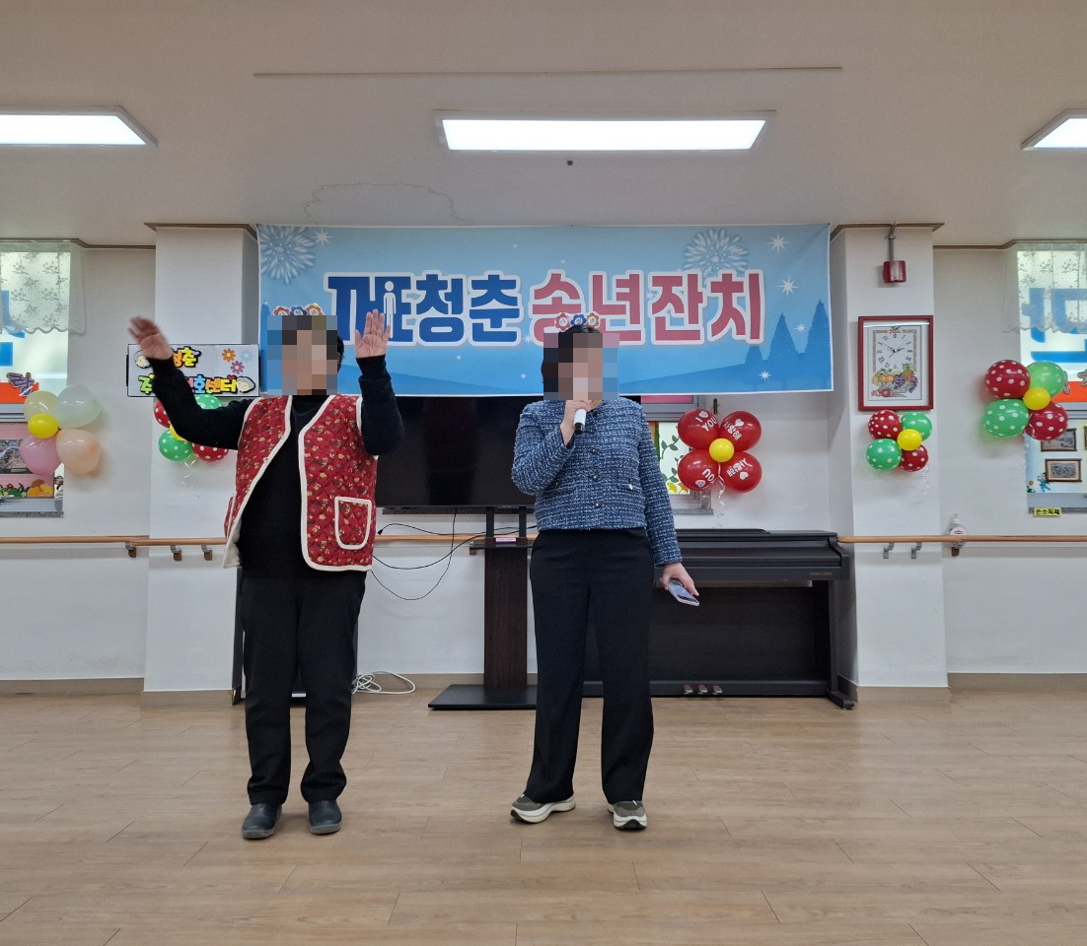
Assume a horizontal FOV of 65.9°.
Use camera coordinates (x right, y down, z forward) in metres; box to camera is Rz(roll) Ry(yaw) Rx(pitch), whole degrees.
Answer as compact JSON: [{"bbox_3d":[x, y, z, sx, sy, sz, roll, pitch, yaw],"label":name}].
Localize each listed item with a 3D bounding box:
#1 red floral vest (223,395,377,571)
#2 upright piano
[{"bbox_3d":[-0.740,0.030,2.587,0.450,0.545,0.280,-1,-4,8],"label":"red floral vest"},{"bbox_3d":[0.824,0.744,4.402,1.410,0.875,0.460,0,-3,0],"label":"upright piano"}]

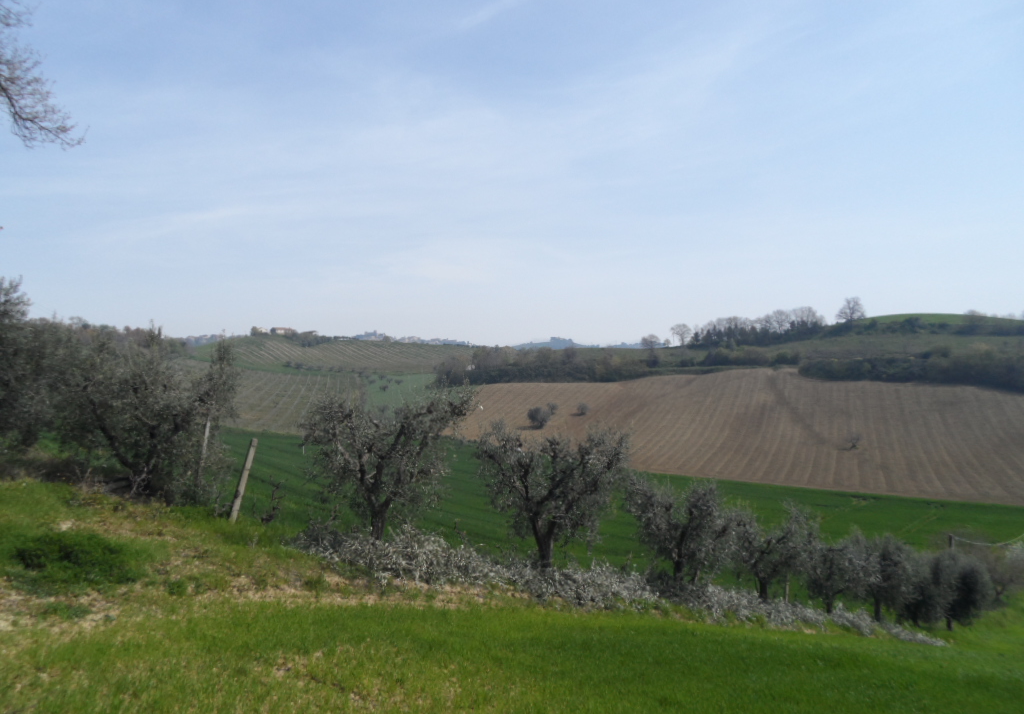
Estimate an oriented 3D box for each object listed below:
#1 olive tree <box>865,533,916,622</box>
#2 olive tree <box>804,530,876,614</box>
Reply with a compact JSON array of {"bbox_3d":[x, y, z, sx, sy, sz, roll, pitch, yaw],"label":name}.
[{"bbox_3d":[19.653,11.480,38.500,2.810,4.580,2.730,0,0,0],"label":"olive tree"},{"bbox_3d":[15.281,9.978,34.400,3.350,4.000,3.250,0,0,0],"label":"olive tree"}]

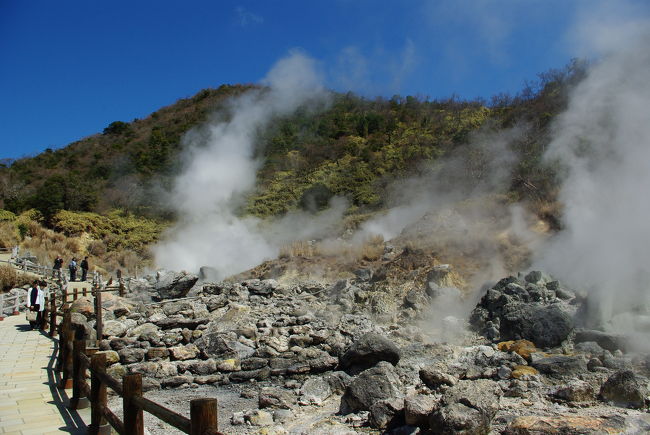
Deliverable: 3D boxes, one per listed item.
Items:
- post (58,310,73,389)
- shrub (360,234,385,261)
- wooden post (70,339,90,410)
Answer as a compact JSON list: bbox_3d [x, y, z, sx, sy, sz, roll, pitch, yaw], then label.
[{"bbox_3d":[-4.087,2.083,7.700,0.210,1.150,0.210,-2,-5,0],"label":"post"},{"bbox_3d":[2.677,1.691,27.500,1.350,1.420,1.250,-2,-5,0],"label":"shrub"},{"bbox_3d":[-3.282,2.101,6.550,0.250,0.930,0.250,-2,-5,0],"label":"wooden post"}]

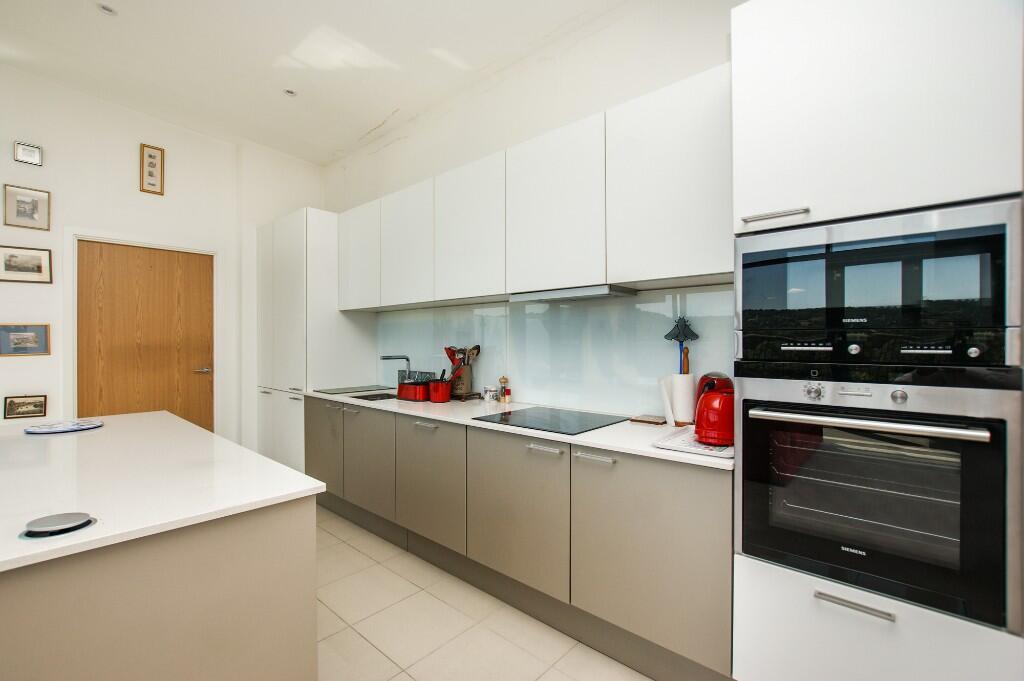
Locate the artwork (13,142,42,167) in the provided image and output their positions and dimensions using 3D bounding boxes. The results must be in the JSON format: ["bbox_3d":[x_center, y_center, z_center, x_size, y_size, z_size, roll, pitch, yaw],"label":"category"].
[{"bbox_3d":[-3.273,-1.262,2.887,0.020,0.128,0.122,0,0,40],"label":"artwork"}]

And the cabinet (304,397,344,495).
[{"bbox_3d":[-1.187,0.748,3.297,0.597,0.645,0.560,0,0,40],"label":"cabinet"}]

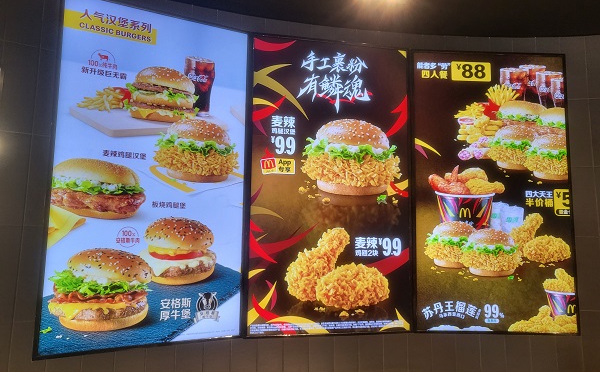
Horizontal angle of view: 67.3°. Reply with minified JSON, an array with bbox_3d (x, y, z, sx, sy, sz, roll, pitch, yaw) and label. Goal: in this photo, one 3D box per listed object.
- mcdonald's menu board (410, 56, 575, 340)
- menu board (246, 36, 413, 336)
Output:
[{"bbox_3d":[0.840,0.017,1.986,0.710,1.240,0.050,1,-6,-2],"label":"mcdonald's menu board"},{"bbox_3d":[0.132,-0.005,1.909,0.710,1.240,0.050,2,-6,-10],"label":"menu board"}]

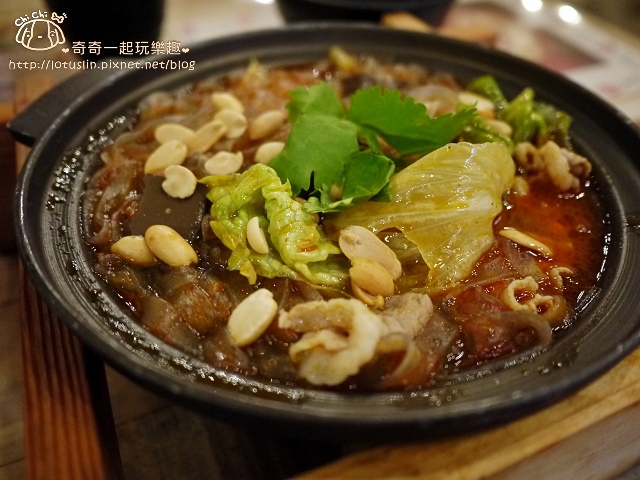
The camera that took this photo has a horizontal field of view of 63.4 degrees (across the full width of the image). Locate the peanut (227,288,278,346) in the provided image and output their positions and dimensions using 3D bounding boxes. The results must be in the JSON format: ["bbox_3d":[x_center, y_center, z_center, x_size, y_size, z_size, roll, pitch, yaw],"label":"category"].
[{"bbox_3d":[-0.016,0.018,0.124,0.010,0.006,0.017,19,49,14],"label":"peanut"}]

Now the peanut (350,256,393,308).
[{"bbox_3d":[0.011,0.009,0.114,0.008,0.009,0.013,-20,47,-22],"label":"peanut"}]

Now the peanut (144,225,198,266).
[{"bbox_3d":[-0.036,0.001,0.124,0.016,0.007,0.008,30,50,27],"label":"peanut"}]

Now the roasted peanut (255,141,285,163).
[{"bbox_3d":[-0.014,-0.026,0.153,0.008,0.006,0.013,33,51,29],"label":"roasted peanut"}]

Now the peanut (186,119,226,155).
[{"bbox_3d":[-0.034,-0.031,0.157,0.009,0.005,0.018,14,44,13],"label":"peanut"}]

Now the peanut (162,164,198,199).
[{"bbox_3d":[-0.038,-0.016,0.140,0.009,0.004,0.015,-18,47,-20],"label":"peanut"}]

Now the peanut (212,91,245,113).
[{"bbox_3d":[-0.034,-0.050,0.189,0.016,0.006,0.009,36,54,25],"label":"peanut"}]

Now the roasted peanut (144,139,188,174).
[{"bbox_3d":[-0.049,-0.026,0.165,0.010,0.006,0.017,25,54,18],"label":"roasted peanut"}]

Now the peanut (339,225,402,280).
[{"bbox_3d":[0.013,0.003,0.130,0.010,0.005,0.020,-35,63,-24],"label":"peanut"}]

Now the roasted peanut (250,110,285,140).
[{"bbox_3d":[-0.016,-0.036,0.164,0.009,0.007,0.016,21,46,20],"label":"roasted peanut"}]

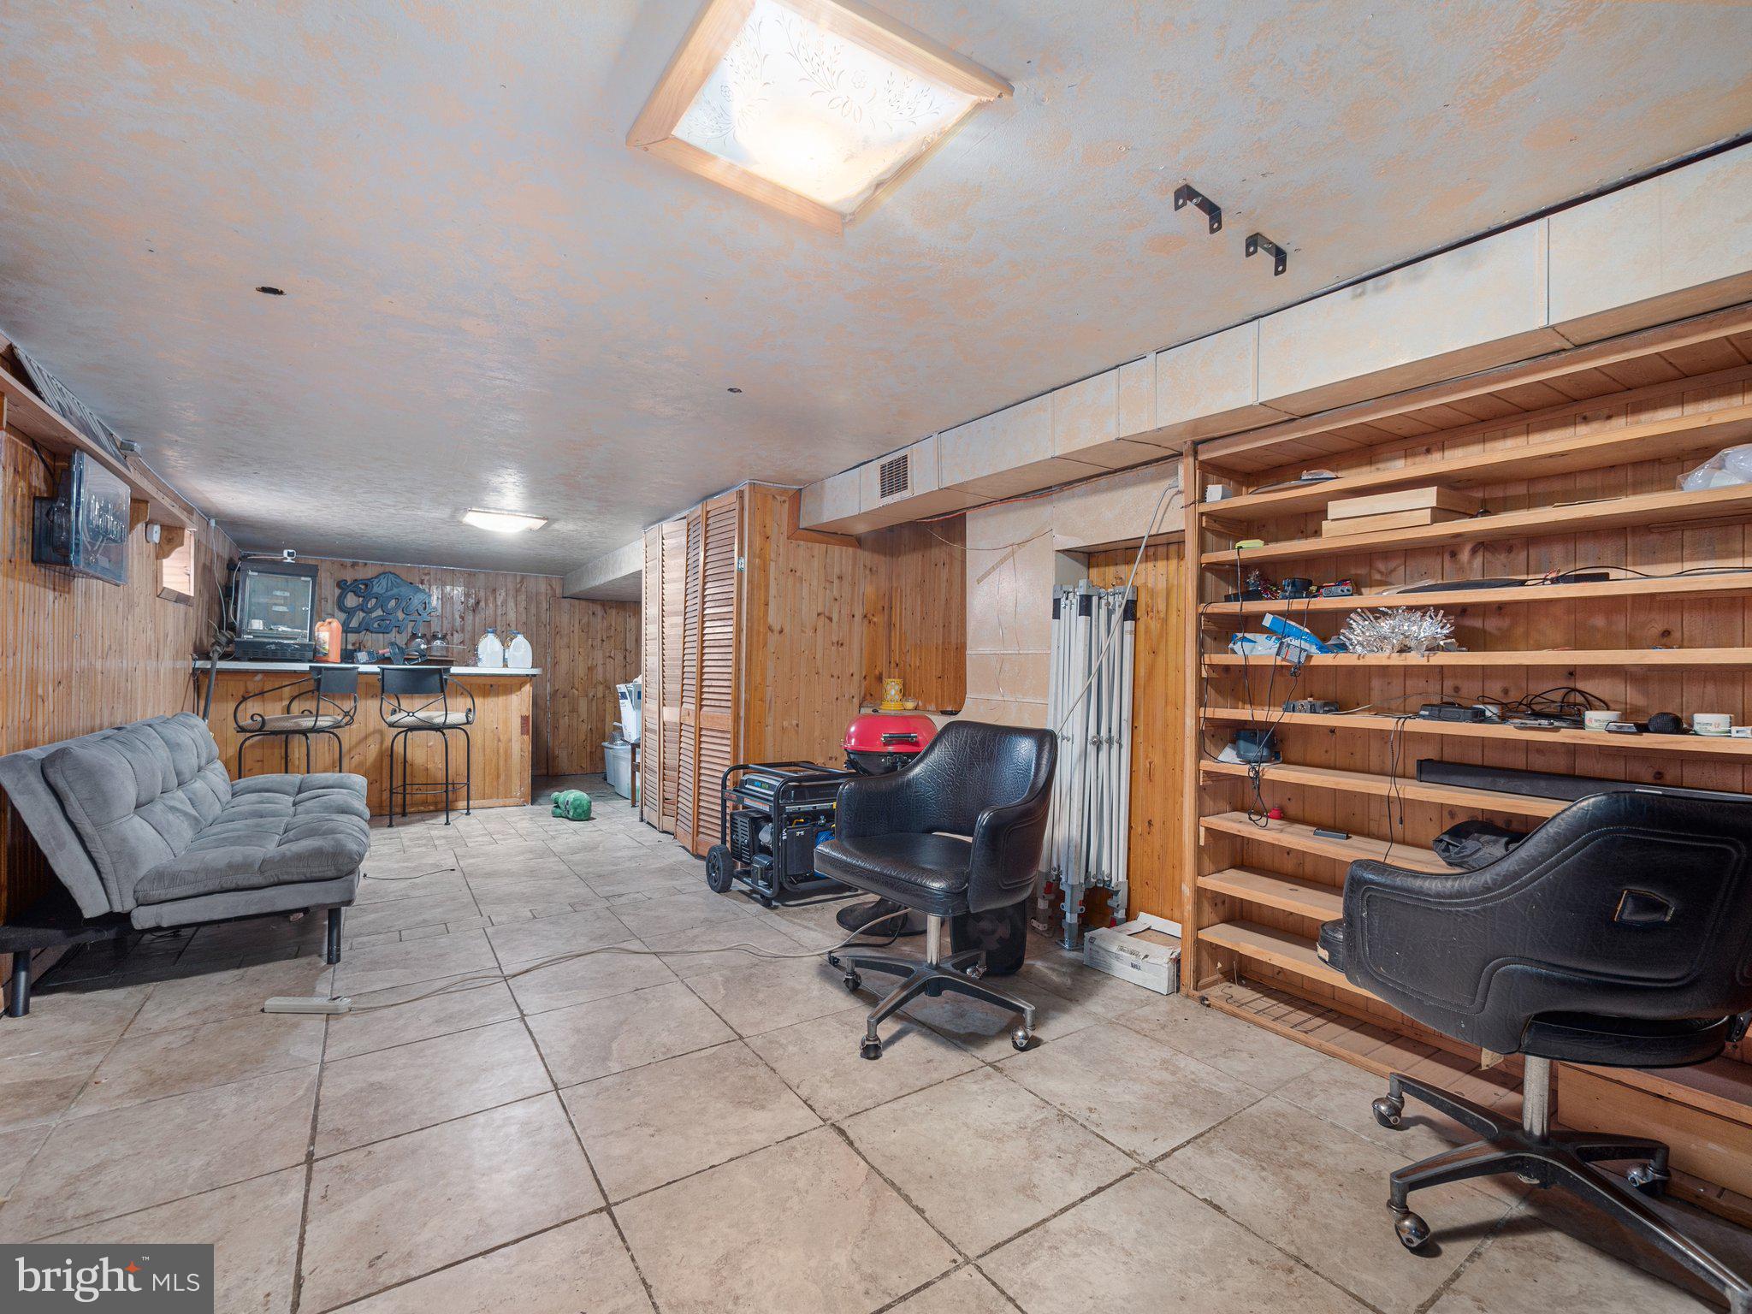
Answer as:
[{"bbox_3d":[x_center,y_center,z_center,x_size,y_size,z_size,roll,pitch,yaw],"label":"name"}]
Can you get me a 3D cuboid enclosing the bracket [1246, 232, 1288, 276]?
[{"bbox_3d":[0.906,-0.931,1.642,0.129,0.044,0.029,2,-2,-36],"label":"bracket"}]

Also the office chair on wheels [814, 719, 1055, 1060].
[{"bbox_3d":[0.202,0.646,2.139,0.590,0.842,0.630,0,-2,43],"label":"office chair on wheels"}]

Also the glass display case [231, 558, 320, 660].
[{"bbox_3d":[-4.090,-0.300,4.890,0.410,0.670,0.380,2,-2,-31],"label":"glass display case"}]

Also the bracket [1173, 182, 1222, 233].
[{"bbox_3d":[0.680,-0.939,1.492,0.129,0.043,0.029,2,-2,-36],"label":"bracket"}]

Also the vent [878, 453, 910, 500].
[{"bbox_3d":[0.074,-0.828,3.252,0.025,0.163,0.224,2,-2,-36],"label":"vent"}]

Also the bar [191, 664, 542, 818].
[{"bbox_3d":[-3.540,0.590,5.160,1.950,1.020,0.580,2,-2,-31],"label":"bar"}]

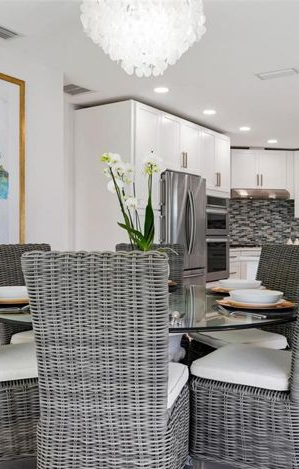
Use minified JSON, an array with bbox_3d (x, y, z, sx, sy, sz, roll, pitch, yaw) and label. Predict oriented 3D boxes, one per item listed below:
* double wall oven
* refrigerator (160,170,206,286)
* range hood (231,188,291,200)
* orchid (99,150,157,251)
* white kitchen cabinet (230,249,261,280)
[{"bbox_3d":[0.675,0.052,6.360,0.570,1.110,0.757,0,0,34],"label":"double wall oven"},{"bbox_3d":[0.101,0.240,5.444,0.870,1.780,0.850,0,0,35],"label":"refrigerator"},{"bbox_3d":[1.710,-0.640,7.420,0.914,0.150,0.480,0,0,-12],"label":"range hood"},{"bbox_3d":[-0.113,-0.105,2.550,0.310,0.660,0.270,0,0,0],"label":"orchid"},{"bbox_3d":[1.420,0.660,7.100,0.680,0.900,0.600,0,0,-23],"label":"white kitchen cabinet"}]

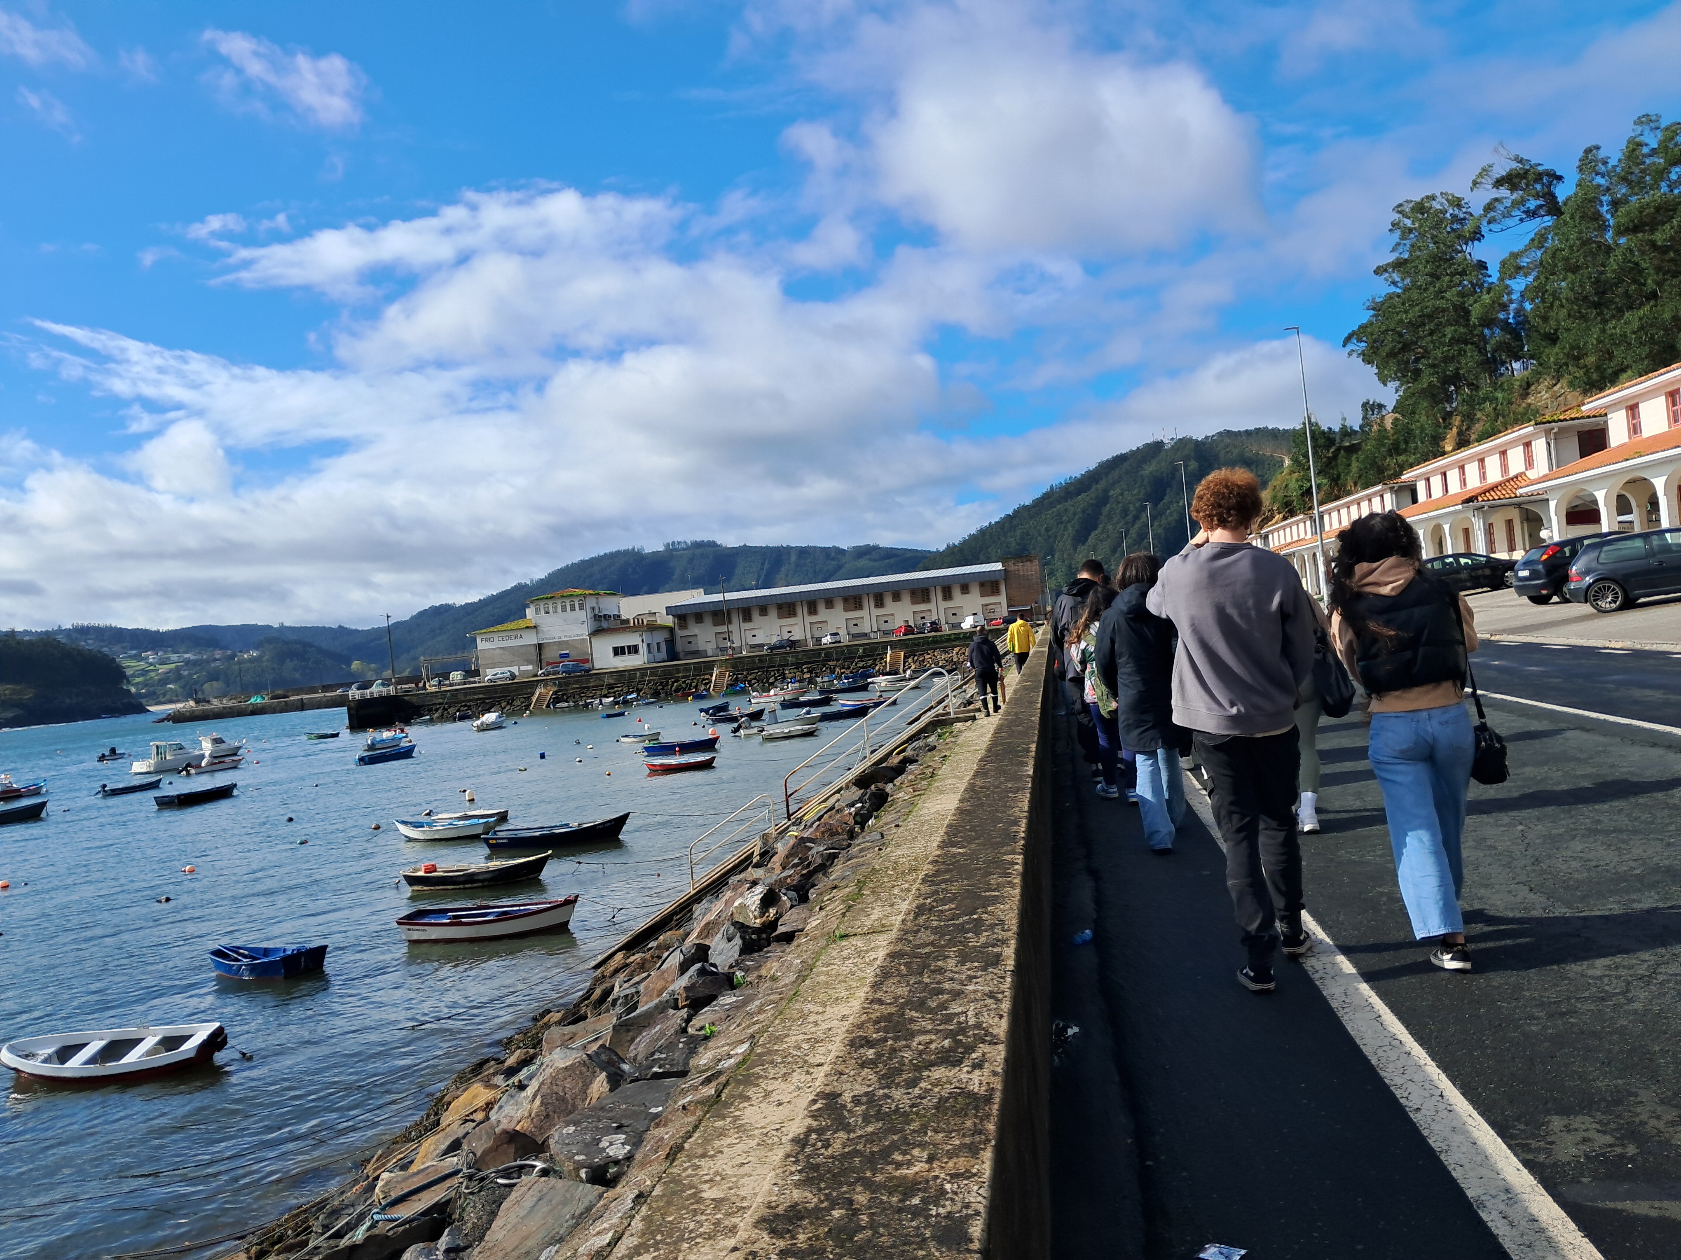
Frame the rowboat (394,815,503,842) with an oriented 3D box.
[{"bbox_3d":[-14.203,7.124,46.771,3.750,0.760,1.450,-6,0,12],"label":"rowboat"}]

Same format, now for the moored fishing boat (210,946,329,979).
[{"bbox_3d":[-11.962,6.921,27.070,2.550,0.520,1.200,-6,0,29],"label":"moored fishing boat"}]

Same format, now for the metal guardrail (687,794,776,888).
[{"bbox_3d":[-2.207,4.350,26.796,1.890,1.840,0.070,-6,0,9],"label":"metal guardrail"}]

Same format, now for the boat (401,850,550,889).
[{"bbox_3d":[-10.282,6.848,37.348,4.200,0.820,1.450,-6,0,4],"label":"boat"}]

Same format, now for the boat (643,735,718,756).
[{"bbox_3d":[-9.219,6.821,76.470,4.500,0.700,1.650,-6,0,0],"label":"boat"}]

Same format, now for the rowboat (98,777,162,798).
[{"bbox_3d":[-49.292,10.854,90.552,1.500,1.020,4.500,-6,0,25],"label":"rowboat"}]

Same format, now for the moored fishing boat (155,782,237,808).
[{"bbox_3d":[-37.699,9.690,77.003,1.600,0.950,4.500,-6,0,19],"label":"moored fishing boat"}]

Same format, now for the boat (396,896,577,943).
[{"bbox_3d":[-7.915,6.593,29.944,4.100,0.800,1.500,-6,0,6],"label":"boat"}]

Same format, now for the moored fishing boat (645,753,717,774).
[{"bbox_3d":[-7.884,6.703,65.470,3.650,0.560,1.450,-6,0,6],"label":"moored fishing boat"}]

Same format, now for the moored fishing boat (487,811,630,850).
[{"bbox_3d":[-9.065,6.547,42.371,4.750,0.860,1.650,-6,0,-3],"label":"moored fishing boat"}]

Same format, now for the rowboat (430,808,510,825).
[{"bbox_3d":[-14.311,7.246,50.870,3.450,0.580,1.400,-6,0,8],"label":"rowboat"}]

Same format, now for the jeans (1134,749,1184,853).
[{"bbox_3d":[1.778,0.749,7.415,0.380,0.940,0.440,-6,0,9],"label":"jeans"}]

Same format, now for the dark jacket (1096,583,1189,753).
[{"bbox_3d":[1.696,0.212,7.300,0.530,0.940,0.340,-6,0,9],"label":"dark jacket"}]

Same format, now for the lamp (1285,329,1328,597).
[{"bbox_3d":[15.048,-4.909,42.316,0.650,9.670,0.250,-6,0,9],"label":"lamp"}]

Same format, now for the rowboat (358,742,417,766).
[{"bbox_3d":[-32.321,9.051,93.971,4.300,0.950,1.650,-5,0,-42],"label":"rowboat"}]

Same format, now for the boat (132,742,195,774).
[{"bbox_3d":[-59.392,11.160,115.580,2.400,2.800,6.600,-6,0,15],"label":"boat"}]

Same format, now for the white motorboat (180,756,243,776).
[{"bbox_3d":[-51.056,10.977,106.003,1.800,1.250,5.200,-6,0,24],"label":"white motorboat"}]

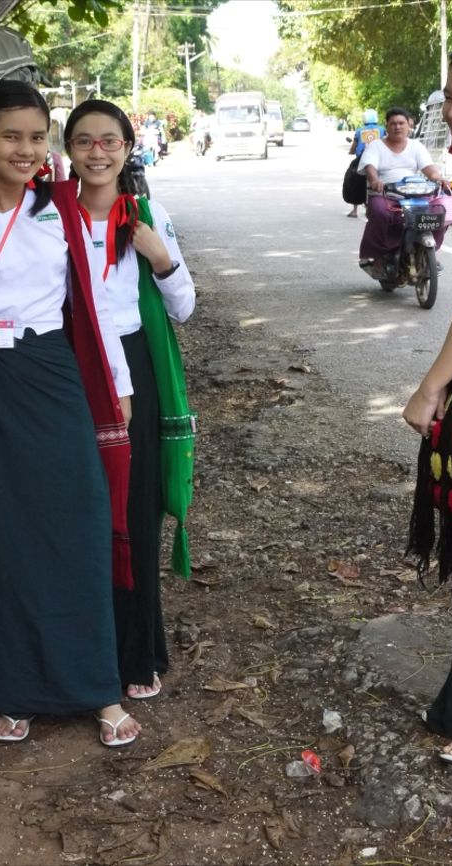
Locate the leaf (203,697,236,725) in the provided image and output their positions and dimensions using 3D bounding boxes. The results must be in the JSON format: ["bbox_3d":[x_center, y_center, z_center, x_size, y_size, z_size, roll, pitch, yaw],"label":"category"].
[{"bbox_3d":[-0.014,0.722,4.027,0.055,0.022,0.145,5,13,23],"label":"leaf"}]

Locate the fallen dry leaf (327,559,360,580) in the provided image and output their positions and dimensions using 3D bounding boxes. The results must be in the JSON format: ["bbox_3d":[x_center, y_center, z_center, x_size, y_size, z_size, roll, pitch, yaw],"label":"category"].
[{"bbox_3d":[0.385,0.447,5.085,0.100,0.035,0.120,-1,11,0],"label":"fallen dry leaf"}]

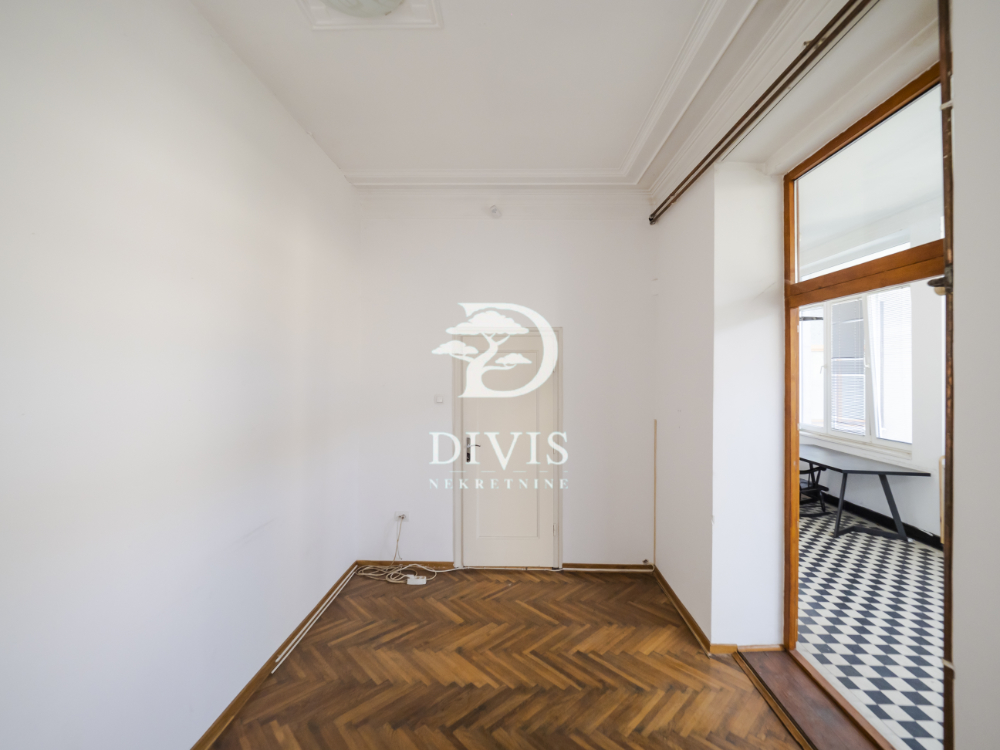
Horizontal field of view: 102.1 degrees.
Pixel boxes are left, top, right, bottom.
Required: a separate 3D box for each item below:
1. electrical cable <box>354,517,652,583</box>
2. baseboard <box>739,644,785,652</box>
[{"bbox_3d":[0.048,1.476,3.425,2.585,0.465,0.302,1,0,1],"label":"electrical cable"},{"bbox_3d":[1.632,1.707,2.534,0.295,0.040,0.020,1,0,-2],"label":"baseboard"}]

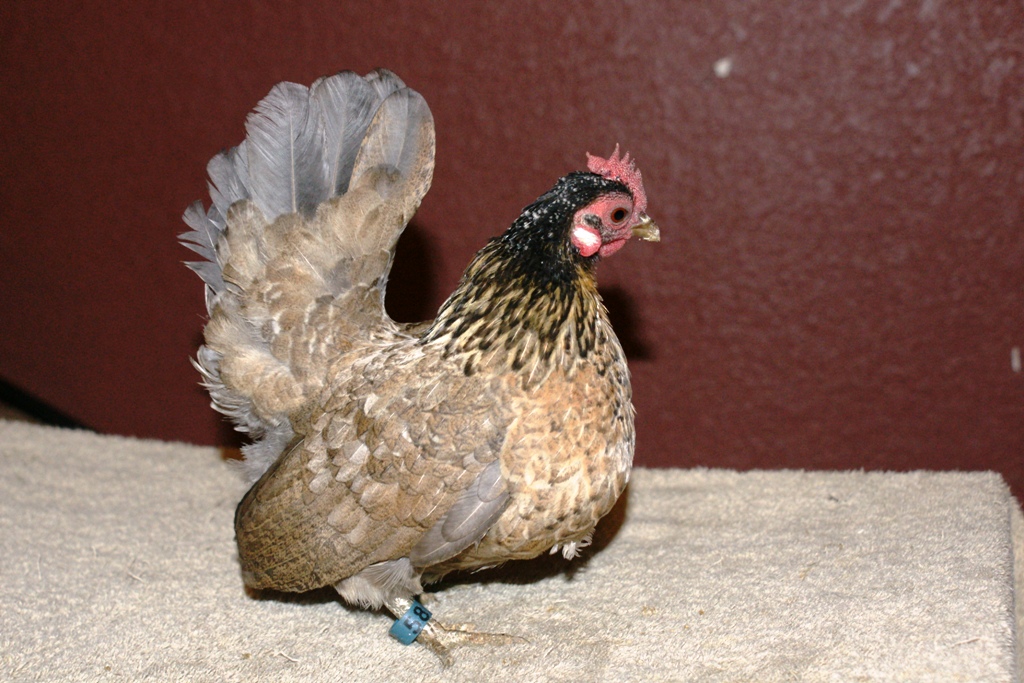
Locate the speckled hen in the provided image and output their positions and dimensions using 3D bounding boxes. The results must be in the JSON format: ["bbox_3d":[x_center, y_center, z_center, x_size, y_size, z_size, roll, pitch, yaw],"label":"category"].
[{"bbox_3d":[-0.048,0.012,0.930,0.240,0.286,0.135,3,13,14],"label":"speckled hen"}]

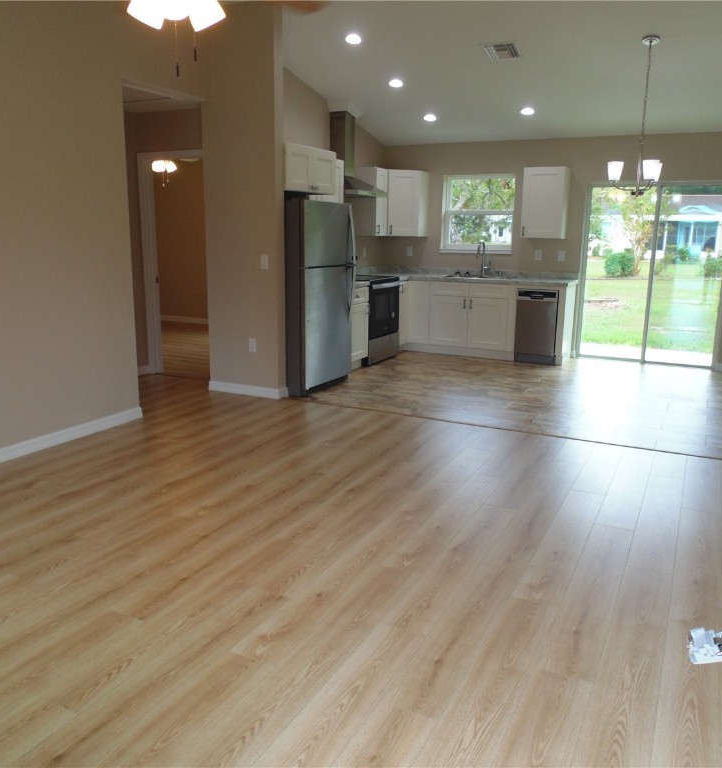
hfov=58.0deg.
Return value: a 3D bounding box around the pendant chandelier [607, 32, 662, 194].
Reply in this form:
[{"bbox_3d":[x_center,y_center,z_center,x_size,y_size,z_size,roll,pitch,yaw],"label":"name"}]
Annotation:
[{"bbox_3d":[2.209,-2.068,5.103,0.450,1.160,0.440,7,14,27],"label":"pendant chandelier"}]

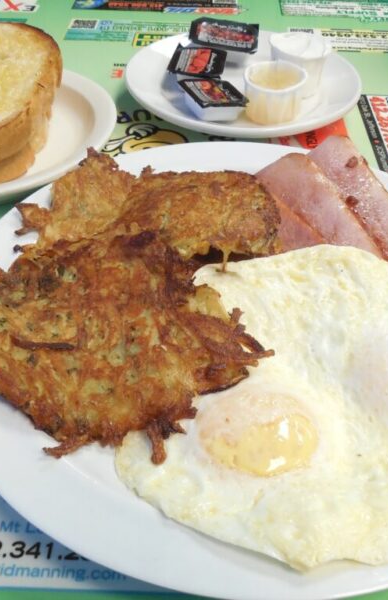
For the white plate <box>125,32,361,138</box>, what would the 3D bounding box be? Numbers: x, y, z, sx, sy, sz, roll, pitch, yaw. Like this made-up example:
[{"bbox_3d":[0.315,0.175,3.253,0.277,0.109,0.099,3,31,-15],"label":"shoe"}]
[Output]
[{"bbox_3d":[0.036,-0.156,0.424,0.170,0.020,0.170,1,45,-1],"label":"white plate"}]

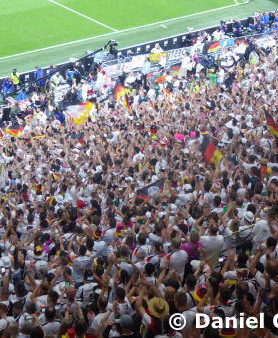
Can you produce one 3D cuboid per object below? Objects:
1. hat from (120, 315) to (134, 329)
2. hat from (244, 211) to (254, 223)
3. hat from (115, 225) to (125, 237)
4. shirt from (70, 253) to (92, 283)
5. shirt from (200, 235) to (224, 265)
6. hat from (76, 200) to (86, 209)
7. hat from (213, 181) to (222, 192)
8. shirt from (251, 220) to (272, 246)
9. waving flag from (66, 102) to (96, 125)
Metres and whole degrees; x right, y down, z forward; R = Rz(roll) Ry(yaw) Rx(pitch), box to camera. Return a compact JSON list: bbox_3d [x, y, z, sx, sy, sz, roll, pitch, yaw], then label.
[{"bbox_3d":[-0.169,2.232,21.932,0.190,0.160,0.240,-6,29,-32],"label":"hat"},{"bbox_3d":[2.389,1.027,32.336,0.260,0.160,0.260,15,28,-19],"label":"hat"},{"bbox_3d":[-0.463,1.471,35.500,0.250,0.180,0.250,-11,32,-39],"label":"hat"},{"bbox_3d":[-1.238,2.120,32.200,0.450,0.640,0.260,2,26,-18],"label":"shirt"},{"bbox_3d":[1.533,1.658,31.201,0.510,0.700,0.300,6,25,-9],"label":"shirt"},{"bbox_3d":[-1.557,0.961,40.500,0.200,0.160,0.260,3,25,-17],"label":"hat"},{"bbox_3d":[2.140,0.477,40.775,0.220,0.160,0.230,-12,32,-40],"label":"hat"},{"bbox_3d":[2.587,1.383,31.586,0.480,0.700,0.300,8,24,-4],"label":"shirt"},{"bbox_3d":[-2.562,-2.430,65.500,1.350,1.000,0.400,7,25,-7],"label":"waving flag"}]

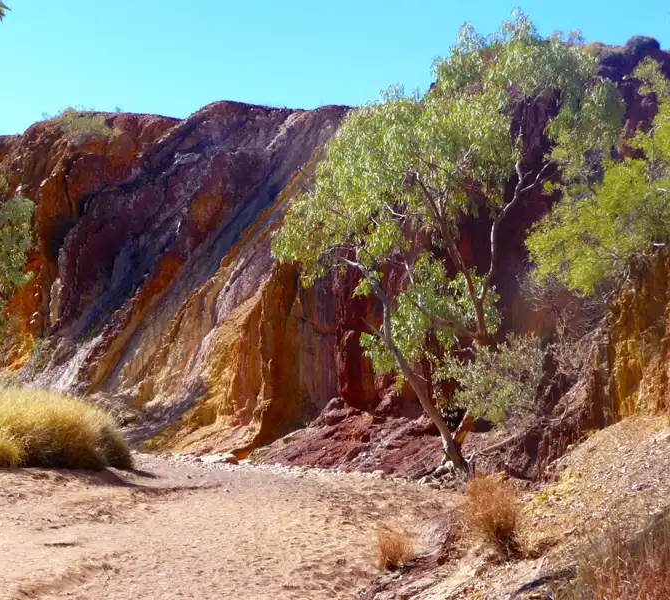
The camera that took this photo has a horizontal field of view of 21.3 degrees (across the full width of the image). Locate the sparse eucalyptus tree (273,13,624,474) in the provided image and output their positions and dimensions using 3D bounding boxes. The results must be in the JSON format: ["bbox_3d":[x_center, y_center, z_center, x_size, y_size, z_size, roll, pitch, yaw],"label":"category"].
[{"bbox_3d":[1.977,-0.984,31.000,6.000,7.900,5.200,0,-2,0],"label":"sparse eucalyptus tree"}]

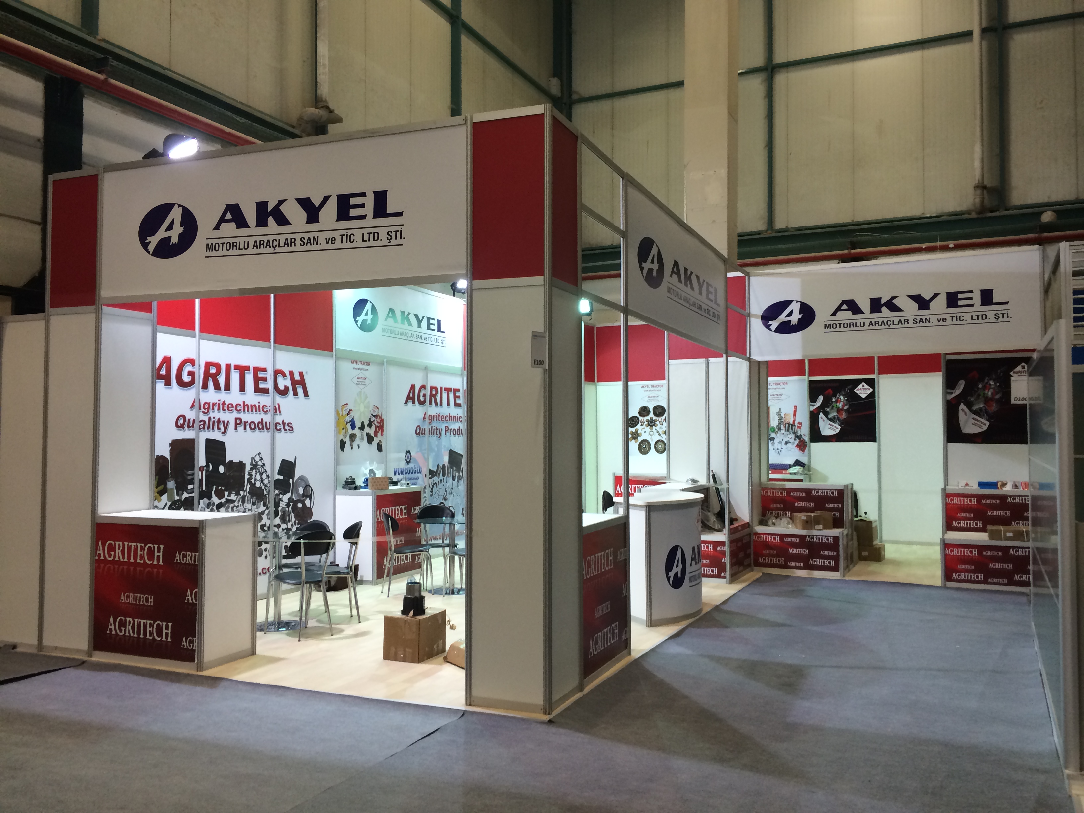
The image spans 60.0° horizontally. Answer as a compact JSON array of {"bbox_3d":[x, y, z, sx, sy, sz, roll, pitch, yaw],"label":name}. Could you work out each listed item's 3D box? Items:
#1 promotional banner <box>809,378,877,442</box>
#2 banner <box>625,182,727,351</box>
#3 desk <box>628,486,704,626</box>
[{"bbox_3d":[4.560,0.074,14.235,0.950,0.950,0.030,-1,-2,23],"label":"promotional banner"},{"bbox_3d":[1.294,-1.119,8.385,0.040,1.000,3.500,-1,-2,23],"label":"banner"},{"bbox_3d":[1.092,1.322,8.407,0.700,1.010,1.450,-1,-2,23],"label":"desk"}]

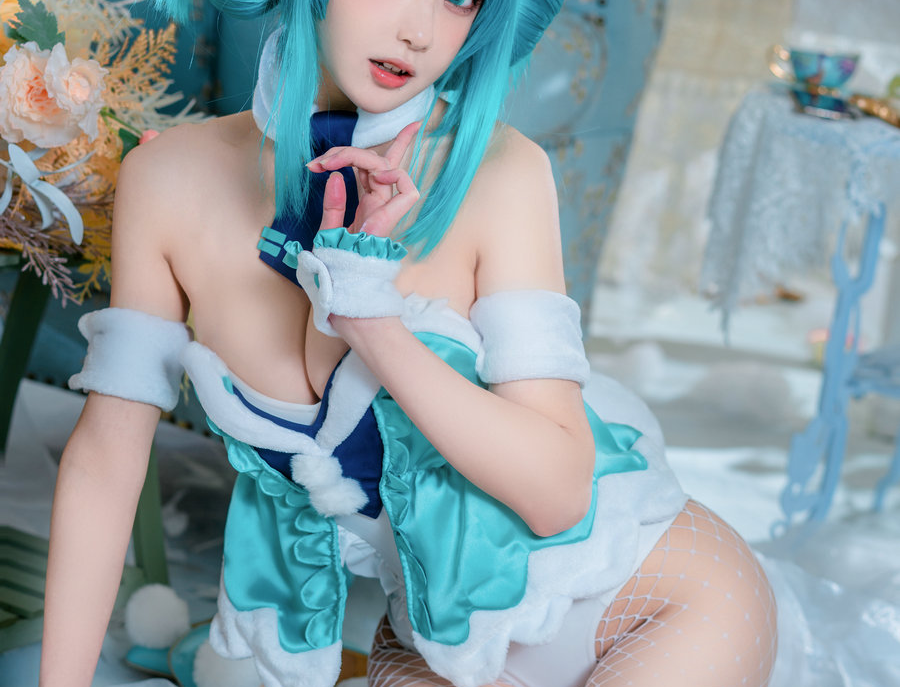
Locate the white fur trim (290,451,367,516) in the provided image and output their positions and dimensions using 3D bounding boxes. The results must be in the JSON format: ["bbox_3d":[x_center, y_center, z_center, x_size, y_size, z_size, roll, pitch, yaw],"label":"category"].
[{"bbox_3d":[-0.097,0.111,1.640,0.062,0.053,0.042,-5,6,11],"label":"white fur trim"}]

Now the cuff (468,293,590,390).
[{"bbox_3d":[0.065,-0.005,1.690,0.094,0.078,0.095,-3,7,11],"label":"cuff"}]

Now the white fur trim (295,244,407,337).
[{"bbox_3d":[-0.076,-0.040,1.590,0.083,0.066,0.075,-6,3,11],"label":"white fur trim"}]

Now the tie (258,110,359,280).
[{"bbox_3d":[-0.114,-0.118,1.640,0.070,0.145,0.030,15,-2,12],"label":"tie"}]

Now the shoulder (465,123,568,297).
[{"bbox_3d":[0.056,-0.109,1.690,0.083,0.145,0.100,-1,9,6],"label":"shoulder"}]

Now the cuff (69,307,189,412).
[{"bbox_3d":[-0.266,0.013,1.710,0.096,0.070,0.095,12,6,6],"label":"cuff"}]

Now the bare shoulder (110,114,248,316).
[{"bbox_3d":[-0.228,-0.108,1.720,0.115,0.165,0.110,10,9,8],"label":"bare shoulder"}]

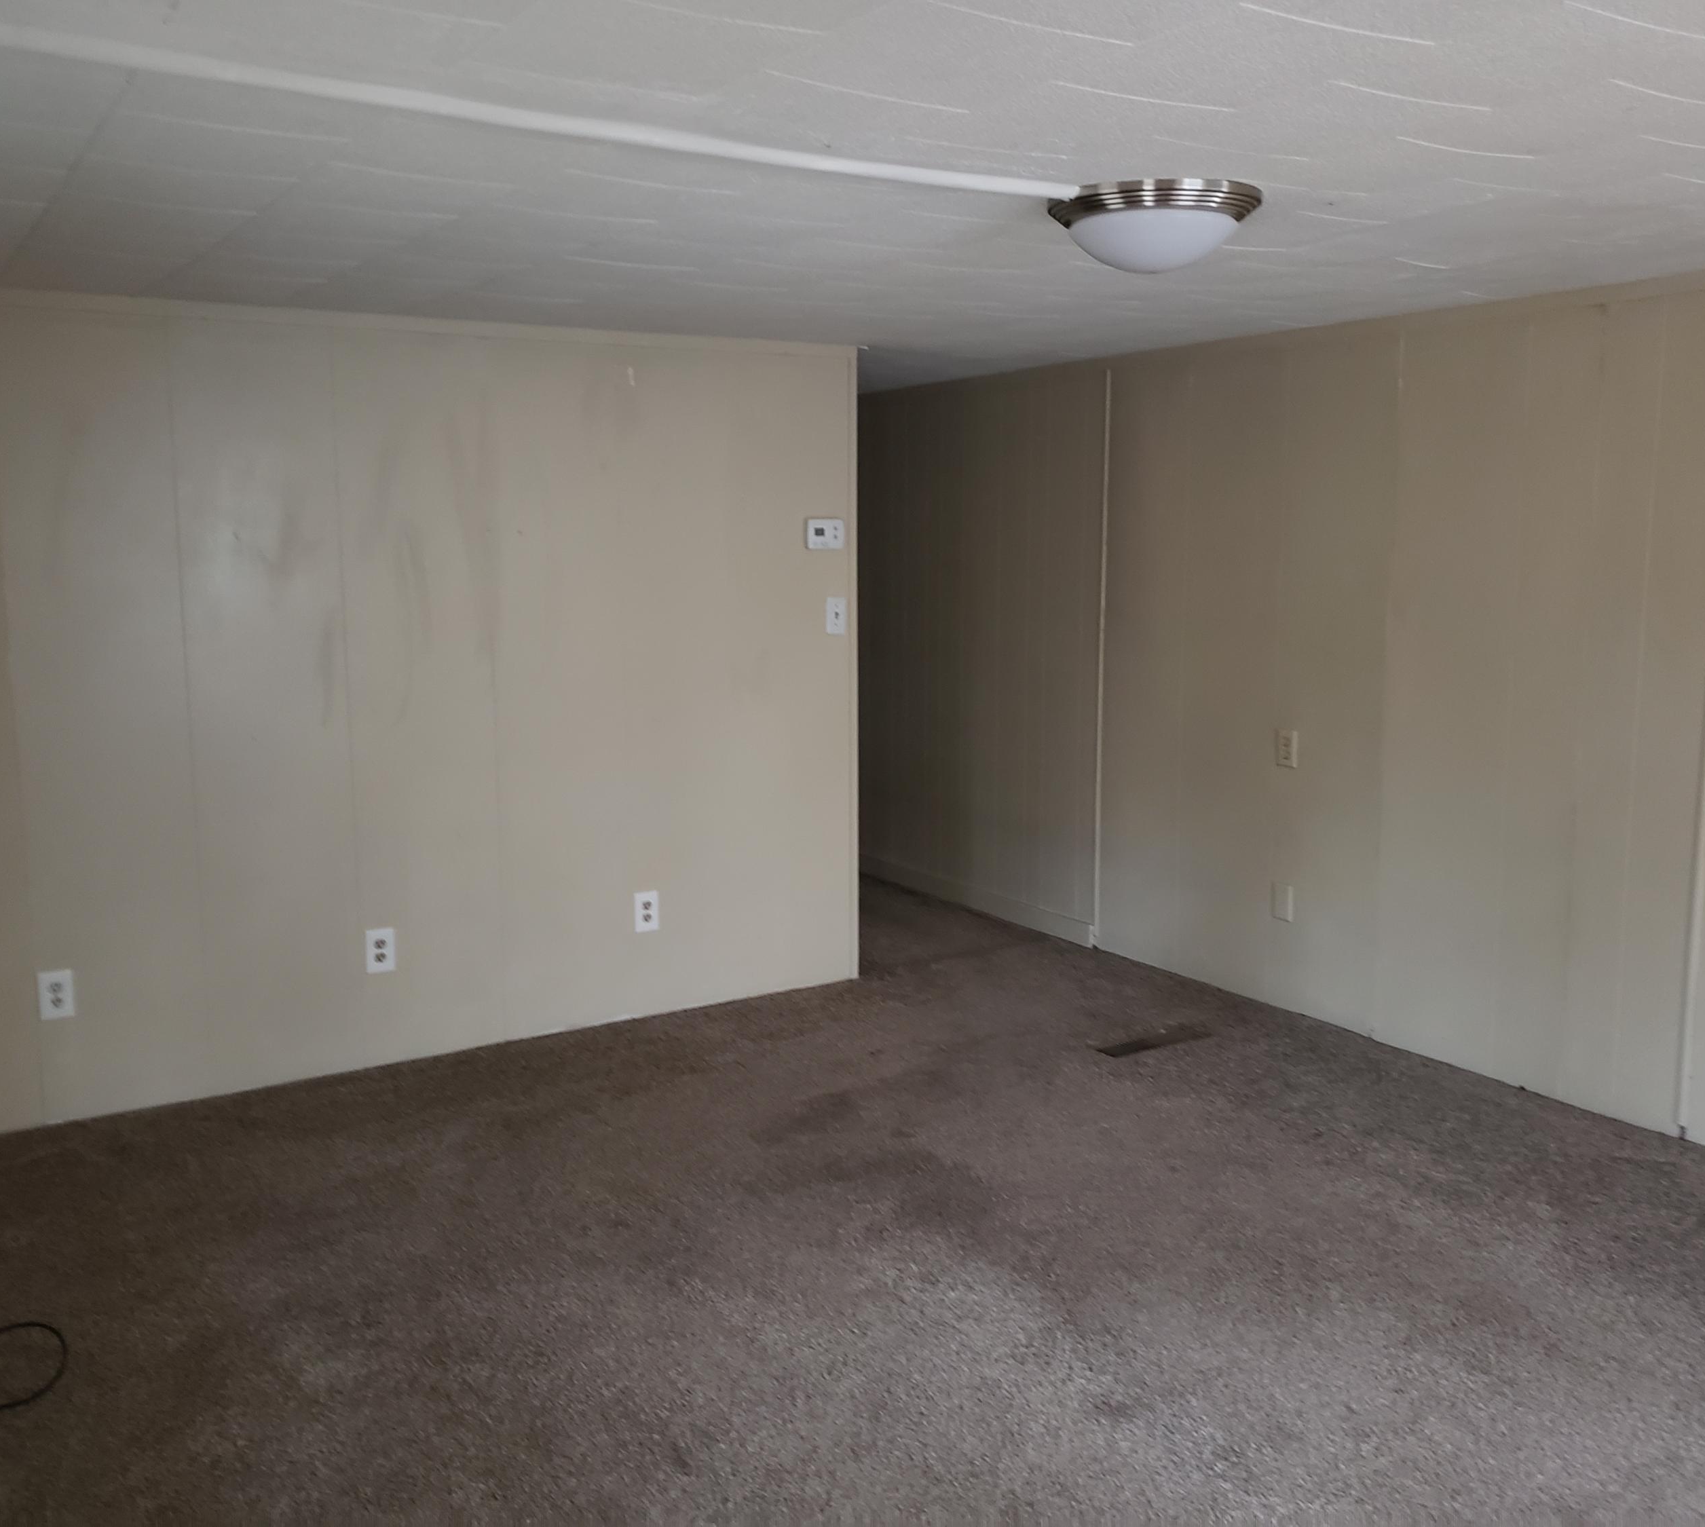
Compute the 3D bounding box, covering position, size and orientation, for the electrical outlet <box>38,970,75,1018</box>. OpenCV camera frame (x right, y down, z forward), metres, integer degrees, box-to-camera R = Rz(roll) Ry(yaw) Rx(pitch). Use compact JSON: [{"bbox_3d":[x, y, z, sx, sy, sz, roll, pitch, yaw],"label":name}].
[{"bbox_3d":[-1.976,0.573,3.798,0.075,0.119,0.010,-5,9,-33],"label":"electrical outlet"}]

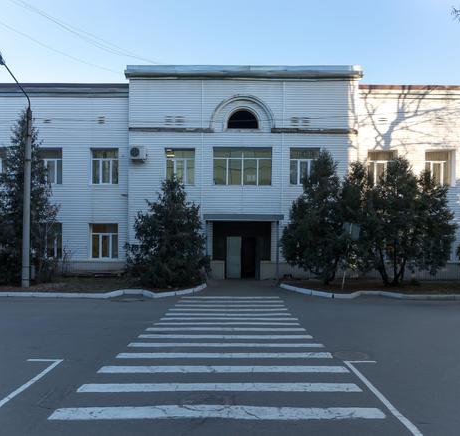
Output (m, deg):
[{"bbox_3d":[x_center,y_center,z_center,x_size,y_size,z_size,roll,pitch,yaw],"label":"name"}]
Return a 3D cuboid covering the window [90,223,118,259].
[{"bbox_3d":[-6.497,1.182,22.500,1.455,1.847,0.180,0,-1,0],"label":"window"}]

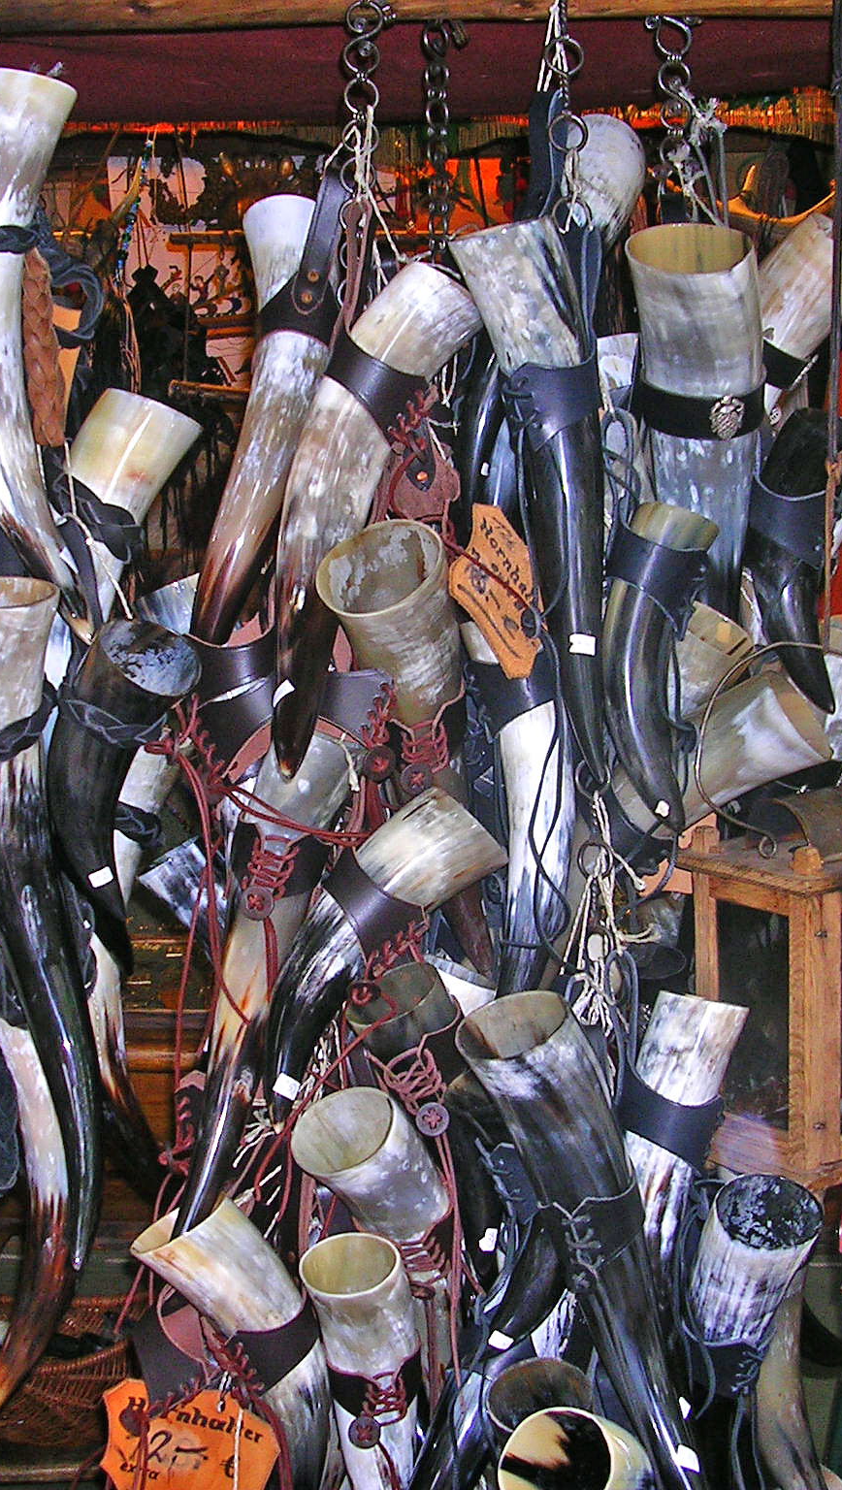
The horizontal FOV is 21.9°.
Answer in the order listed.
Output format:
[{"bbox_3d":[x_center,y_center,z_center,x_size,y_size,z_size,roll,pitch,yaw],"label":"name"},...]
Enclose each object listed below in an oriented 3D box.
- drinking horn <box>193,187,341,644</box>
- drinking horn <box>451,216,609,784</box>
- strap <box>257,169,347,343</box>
[{"bbox_3d":[-0.125,-0.245,1.770,0.086,0.403,0.075,7,6,-5],"label":"drinking horn"},{"bbox_3d":[0.096,-0.190,1.680,0.091,0.435,0.093,-13,6,5],"label":"drinking horn"},{"bbox_3d":[-0.095,-0.395,1.760,0.065,0.143,0.060,11,6,-4],"label":"strap"}]

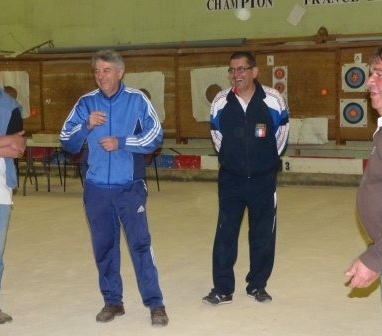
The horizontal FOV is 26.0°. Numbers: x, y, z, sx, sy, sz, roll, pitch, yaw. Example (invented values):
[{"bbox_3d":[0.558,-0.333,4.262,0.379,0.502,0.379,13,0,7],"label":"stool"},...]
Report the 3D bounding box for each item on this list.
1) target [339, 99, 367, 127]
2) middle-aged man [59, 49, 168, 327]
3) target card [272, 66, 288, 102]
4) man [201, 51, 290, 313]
[{"bbox_3d":[2.524,-0.849,12.850,0.425,0.430,0.015,1,6,22],"label":"target"},{"bbox_3d":[-0.494,0.117,5.279,0.630,1.730,0.430,0,6,14],"label":"middle-aged man"},{"bbox_3d":[1.416,-1.283,13.256,0.235,0.640,0.015,1,6,22],"label":"target card"},{"bbox_3d":[0.381,0.069,5.690,0.590,1.720,0.380,0,5,8],"label":"man"}]

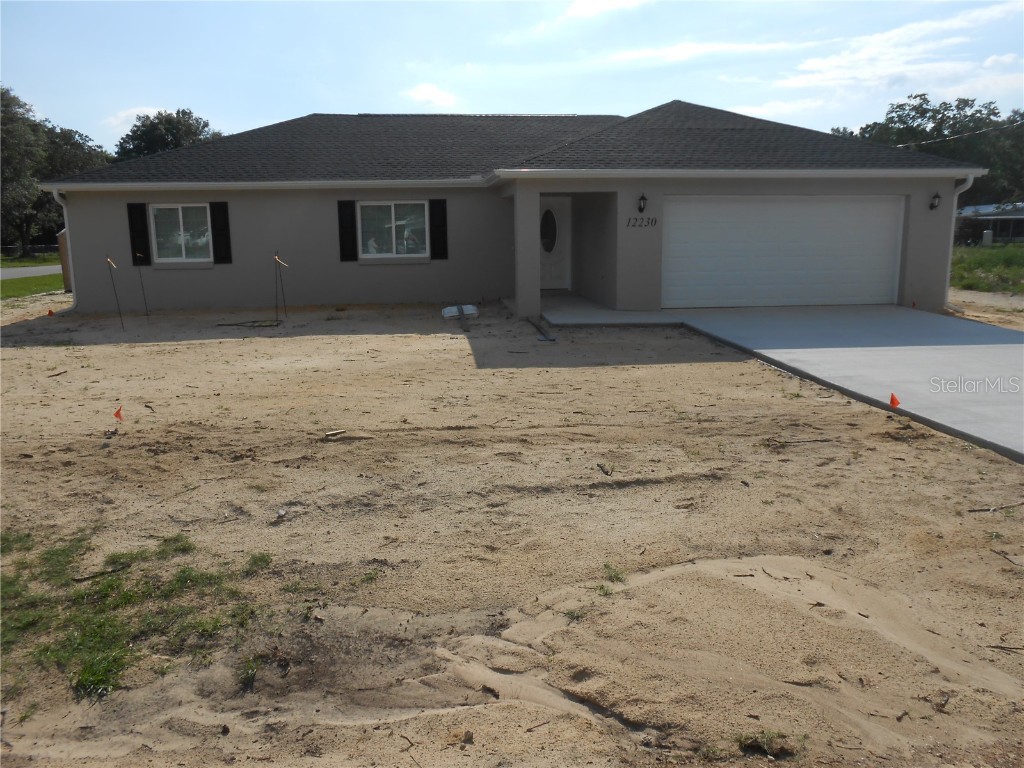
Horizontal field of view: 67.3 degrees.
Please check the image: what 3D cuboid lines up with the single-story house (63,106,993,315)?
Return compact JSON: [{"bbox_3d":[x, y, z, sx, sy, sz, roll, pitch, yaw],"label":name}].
[{"bbox_3d":[-0.828,-4.694,19.759,18.484,4.760,12.600,-2,11,-5],"label":"single-story house"}]

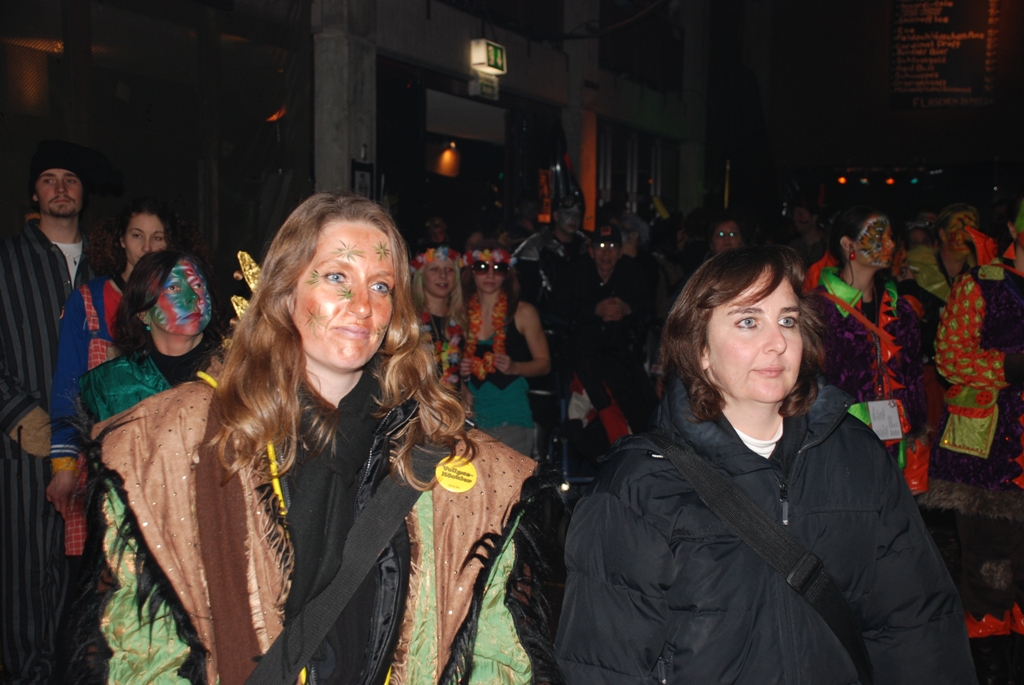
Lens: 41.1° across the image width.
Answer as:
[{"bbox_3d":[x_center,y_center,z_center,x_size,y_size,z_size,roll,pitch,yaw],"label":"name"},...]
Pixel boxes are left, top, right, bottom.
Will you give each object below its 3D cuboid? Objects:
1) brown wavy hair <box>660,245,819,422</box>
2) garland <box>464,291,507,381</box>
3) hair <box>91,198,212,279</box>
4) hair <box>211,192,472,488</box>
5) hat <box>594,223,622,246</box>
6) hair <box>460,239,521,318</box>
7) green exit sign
[{"bbox_3d":[0.329,-0.013,1.950,0.225,0.255,0.235,-1,4,-24],"label":"brown wavy hair"},{"bbox_3d":[-0.115,-0.030,5.950,0.190,0.390,0.220,0,3,0],"label":"garland"},{"bbox_3d":[-1.099,-0.313,4.130,0.350,0.260,0.260,-1,4,-24],"label":"hair"},{"bbox_3d":[-0.230,-0.003,1.840,0.335,0.385,0.270,-1,4,-25],"label":"hair"},{"bbox_3d":[0.579,-0.648,8.200,0.175,0.145,0.215,1,3,3],"label":"hat"},{"bbox_3d":[-0.095,-0.284,6.060,0.255,0.350,0.220,1,3,2],"label":"hair"},{"bbox_3d":[-0.143,-1.735,8.300,0.100,0.170,0.300,2,4,24],"label":"green exit sign"}]

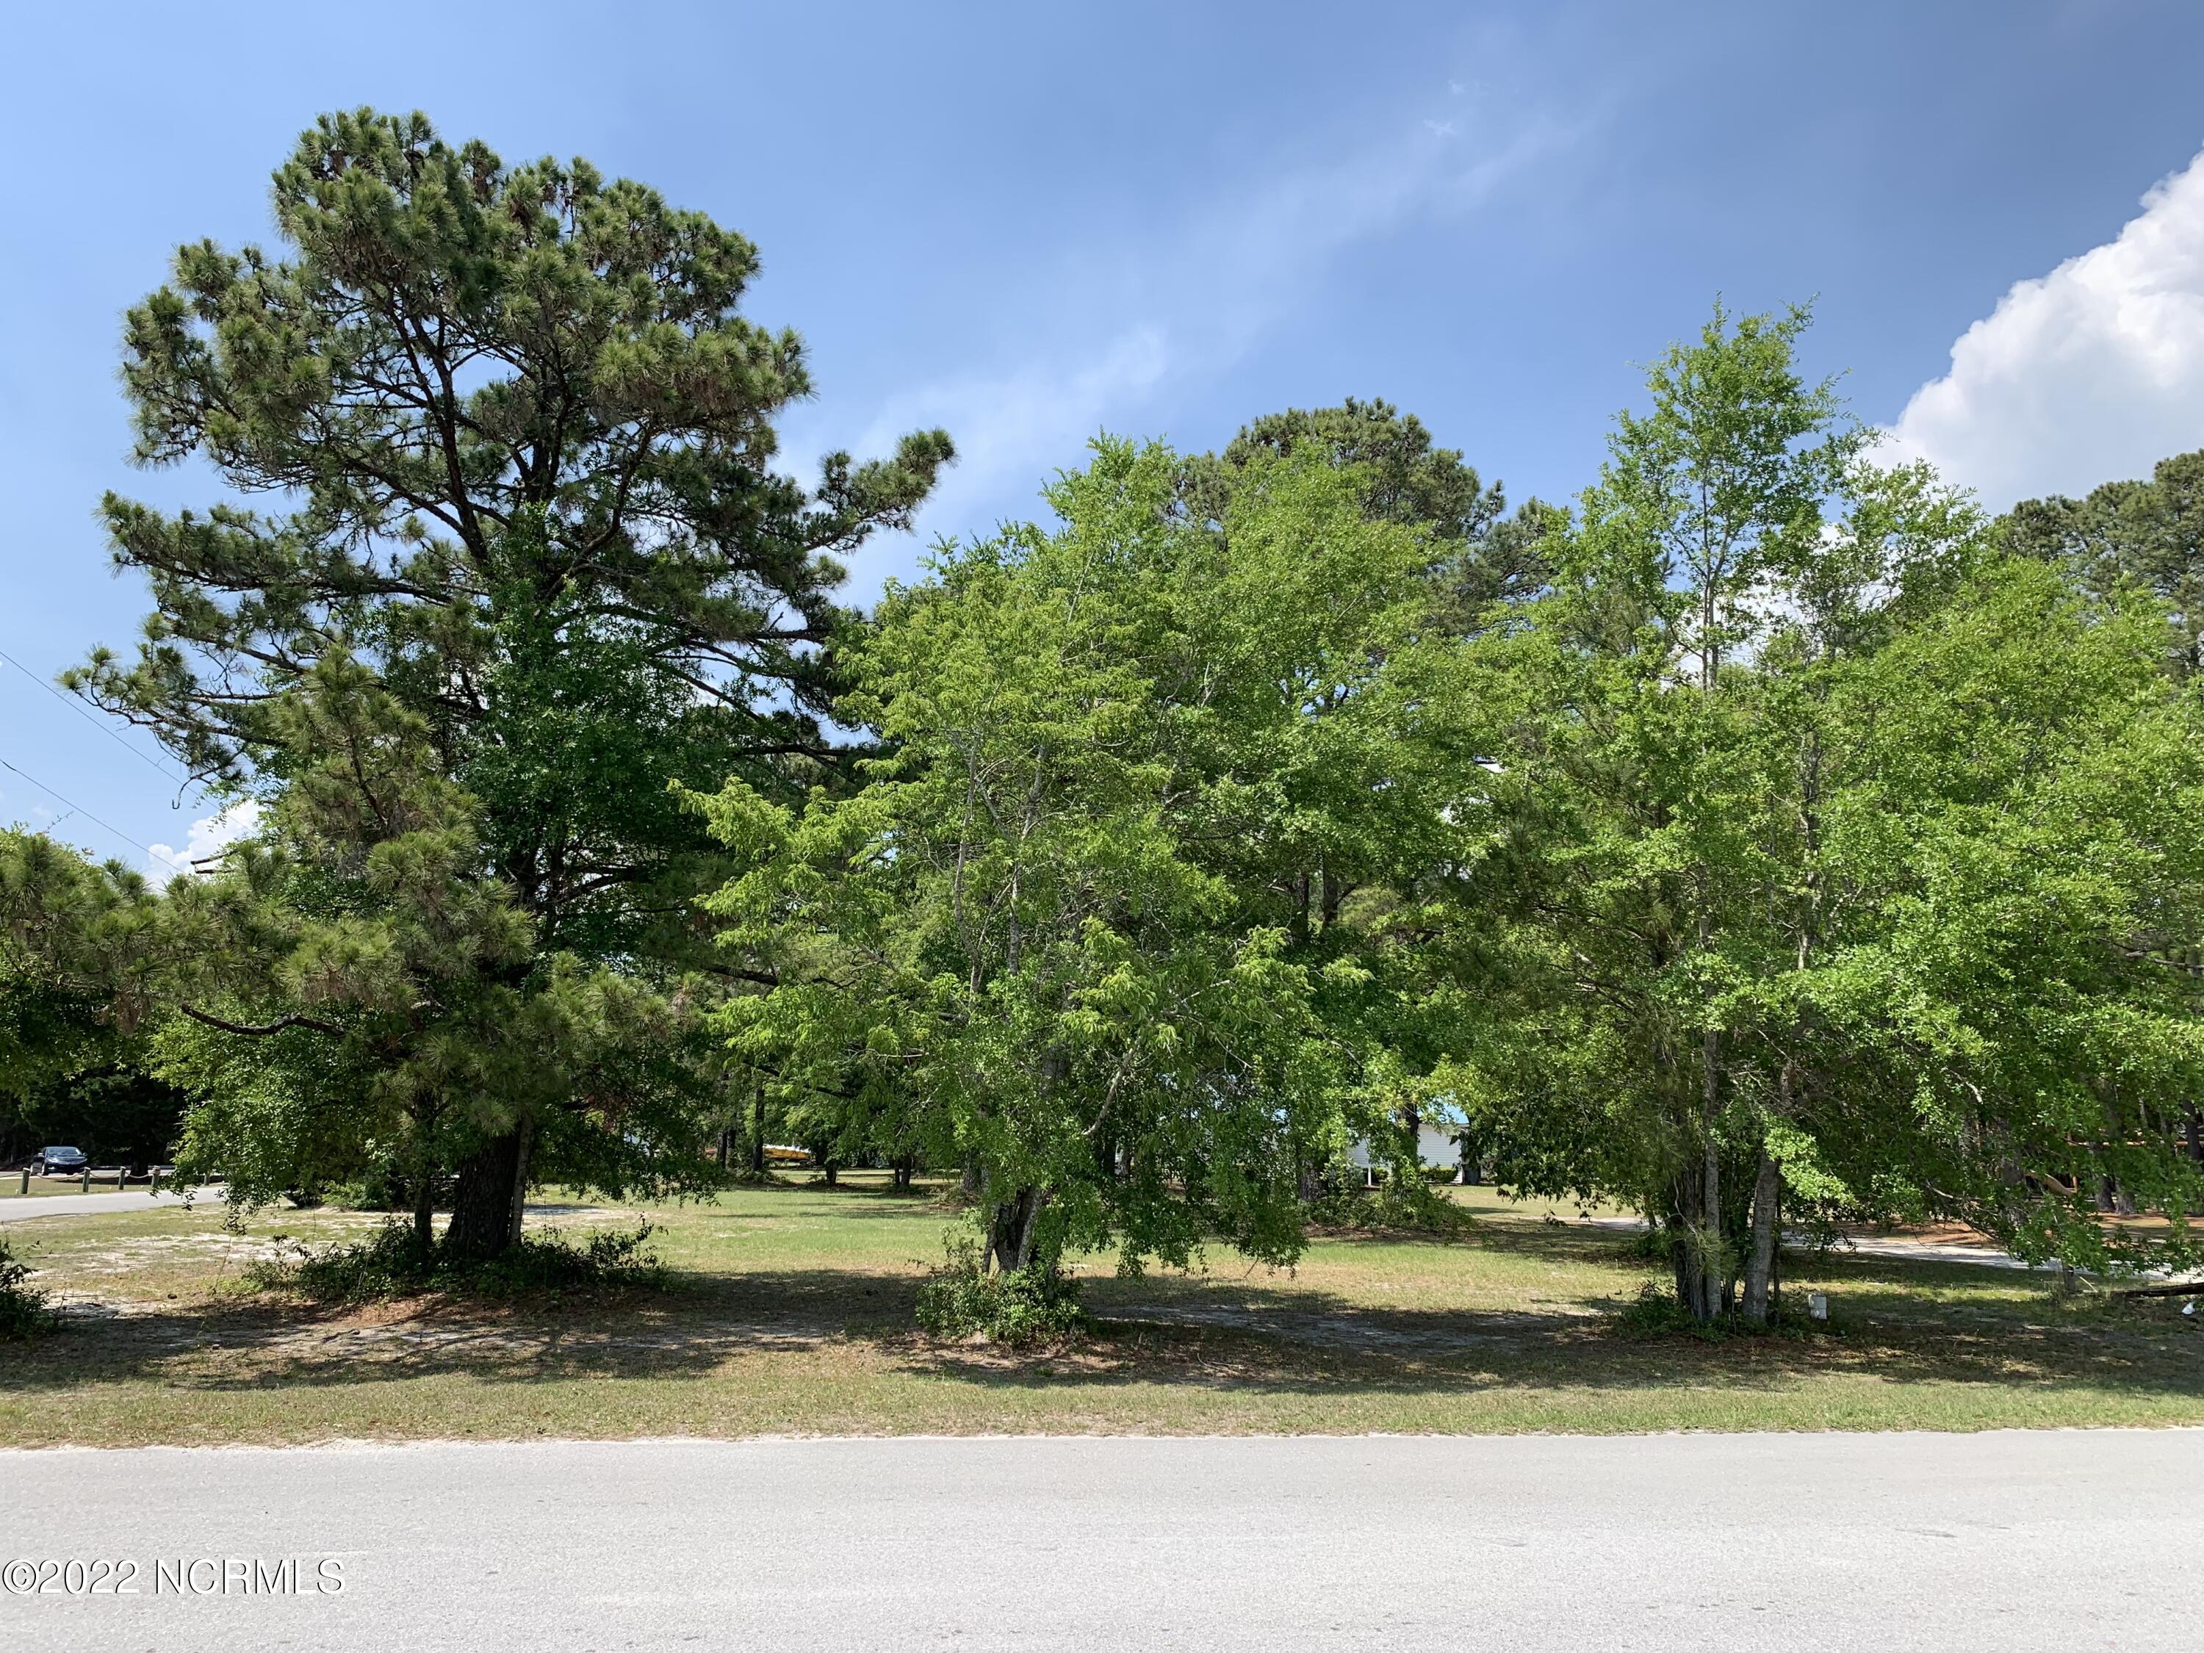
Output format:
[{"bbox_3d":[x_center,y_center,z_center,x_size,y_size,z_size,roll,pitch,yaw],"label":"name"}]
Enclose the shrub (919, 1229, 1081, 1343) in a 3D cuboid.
[{"bbox_3d":[-0.846,3.715,13.442,1.340,0.860,1.200,0,-11,0],"label":"shrub"}]

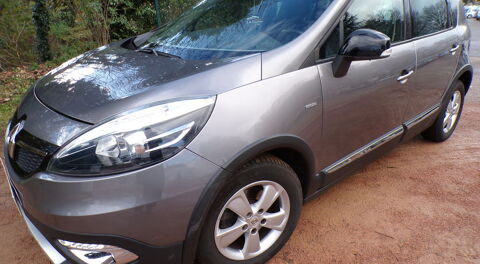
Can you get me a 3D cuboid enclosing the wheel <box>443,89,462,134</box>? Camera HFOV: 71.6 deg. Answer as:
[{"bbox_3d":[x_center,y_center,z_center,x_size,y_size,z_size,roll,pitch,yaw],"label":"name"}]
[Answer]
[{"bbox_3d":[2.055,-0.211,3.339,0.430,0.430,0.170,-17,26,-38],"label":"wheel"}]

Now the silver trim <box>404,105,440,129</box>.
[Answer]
[{"bbox_3d":[1.488,-0.131,2.696,0.680,0.055,0.035,-21,29,-37],"label":"silver trim"}]

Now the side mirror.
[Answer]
[{"bbox_3d":[0.629,-0.410,1.742,0.170,0.250,0.230,-17,26,-38],"label":"side mirror"}]

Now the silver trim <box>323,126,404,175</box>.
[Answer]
[{"bbox_3d":[0.850,0.101,2.183,1.020,0.062,0.035,-19,27,-38],"label":"silver trim"}]

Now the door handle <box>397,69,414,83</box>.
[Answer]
[{"bbox_3d":[1.112,-0.381,2.237,0.219,0.040,0.045,-24,31,-35],"label":"door handle"}]

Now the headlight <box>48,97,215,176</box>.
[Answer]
[{"bbox_3d":[-0.465,0.008,1.375,0.678,0.310,0.244,3,21,10],"label":"headlight"}]

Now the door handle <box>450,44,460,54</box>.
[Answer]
[{"bbox_3d":[1.777,-0.679,2.746,0.220,0.062,0.050,-17,26,-38],"label":"door handle"}]

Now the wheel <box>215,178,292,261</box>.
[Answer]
[{"bbox_3d":[0.039,0.411,1.676,0.430,0.430,0.170,-11,23,-26],"label":"wheel"}]

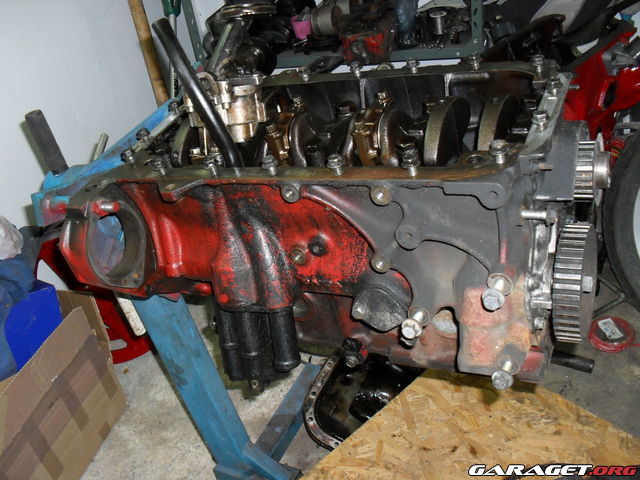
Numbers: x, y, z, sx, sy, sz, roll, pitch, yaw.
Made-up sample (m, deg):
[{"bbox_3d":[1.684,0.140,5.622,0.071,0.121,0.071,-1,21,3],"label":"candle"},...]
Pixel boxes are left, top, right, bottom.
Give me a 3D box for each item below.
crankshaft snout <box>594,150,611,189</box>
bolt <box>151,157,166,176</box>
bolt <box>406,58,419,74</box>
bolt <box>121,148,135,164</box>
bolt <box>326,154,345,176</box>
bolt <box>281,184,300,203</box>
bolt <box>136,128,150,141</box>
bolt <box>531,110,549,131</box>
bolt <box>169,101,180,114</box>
[{"bbox_3d":[0.275,-0.068,0.628,0.013,0.035,0.035,4,40,29],"label":"crankshaft snout"},{"bbox_3d":[-0.176,-0.079,0.720,0.015,0.022,0.015,4,40,29],"label":"bolt"},{"bbox_3d":[0.110,-0.203,0.763,0.015,0.022,0.015,4,40,29],"label":"bolt"},{"bbox_3d":[-0.225,-0.097,0.770,0.015,0.022,0.015,4,40,29],"label":"bolt"},{"bbox_3d":[0.016,-0.069,0.612,0.016,0.024,0.016,4,40,29],"label":"bolt"},{"bbox_3d":[-0.030,-0.047,0.652,0.020,0.020,0.013,4,39,29],"label":"bolt"},{"bbox_3d":[-0.210,-0.123,0.779,0.015,0.017,0.015,4,39,29],"label":"bolt"},{"bbox_3d":[0.190,-0.101,0.555,0.015,0.019,0.015,4,39,29],"label":"bolt"},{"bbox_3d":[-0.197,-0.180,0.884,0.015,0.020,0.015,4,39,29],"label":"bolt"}]

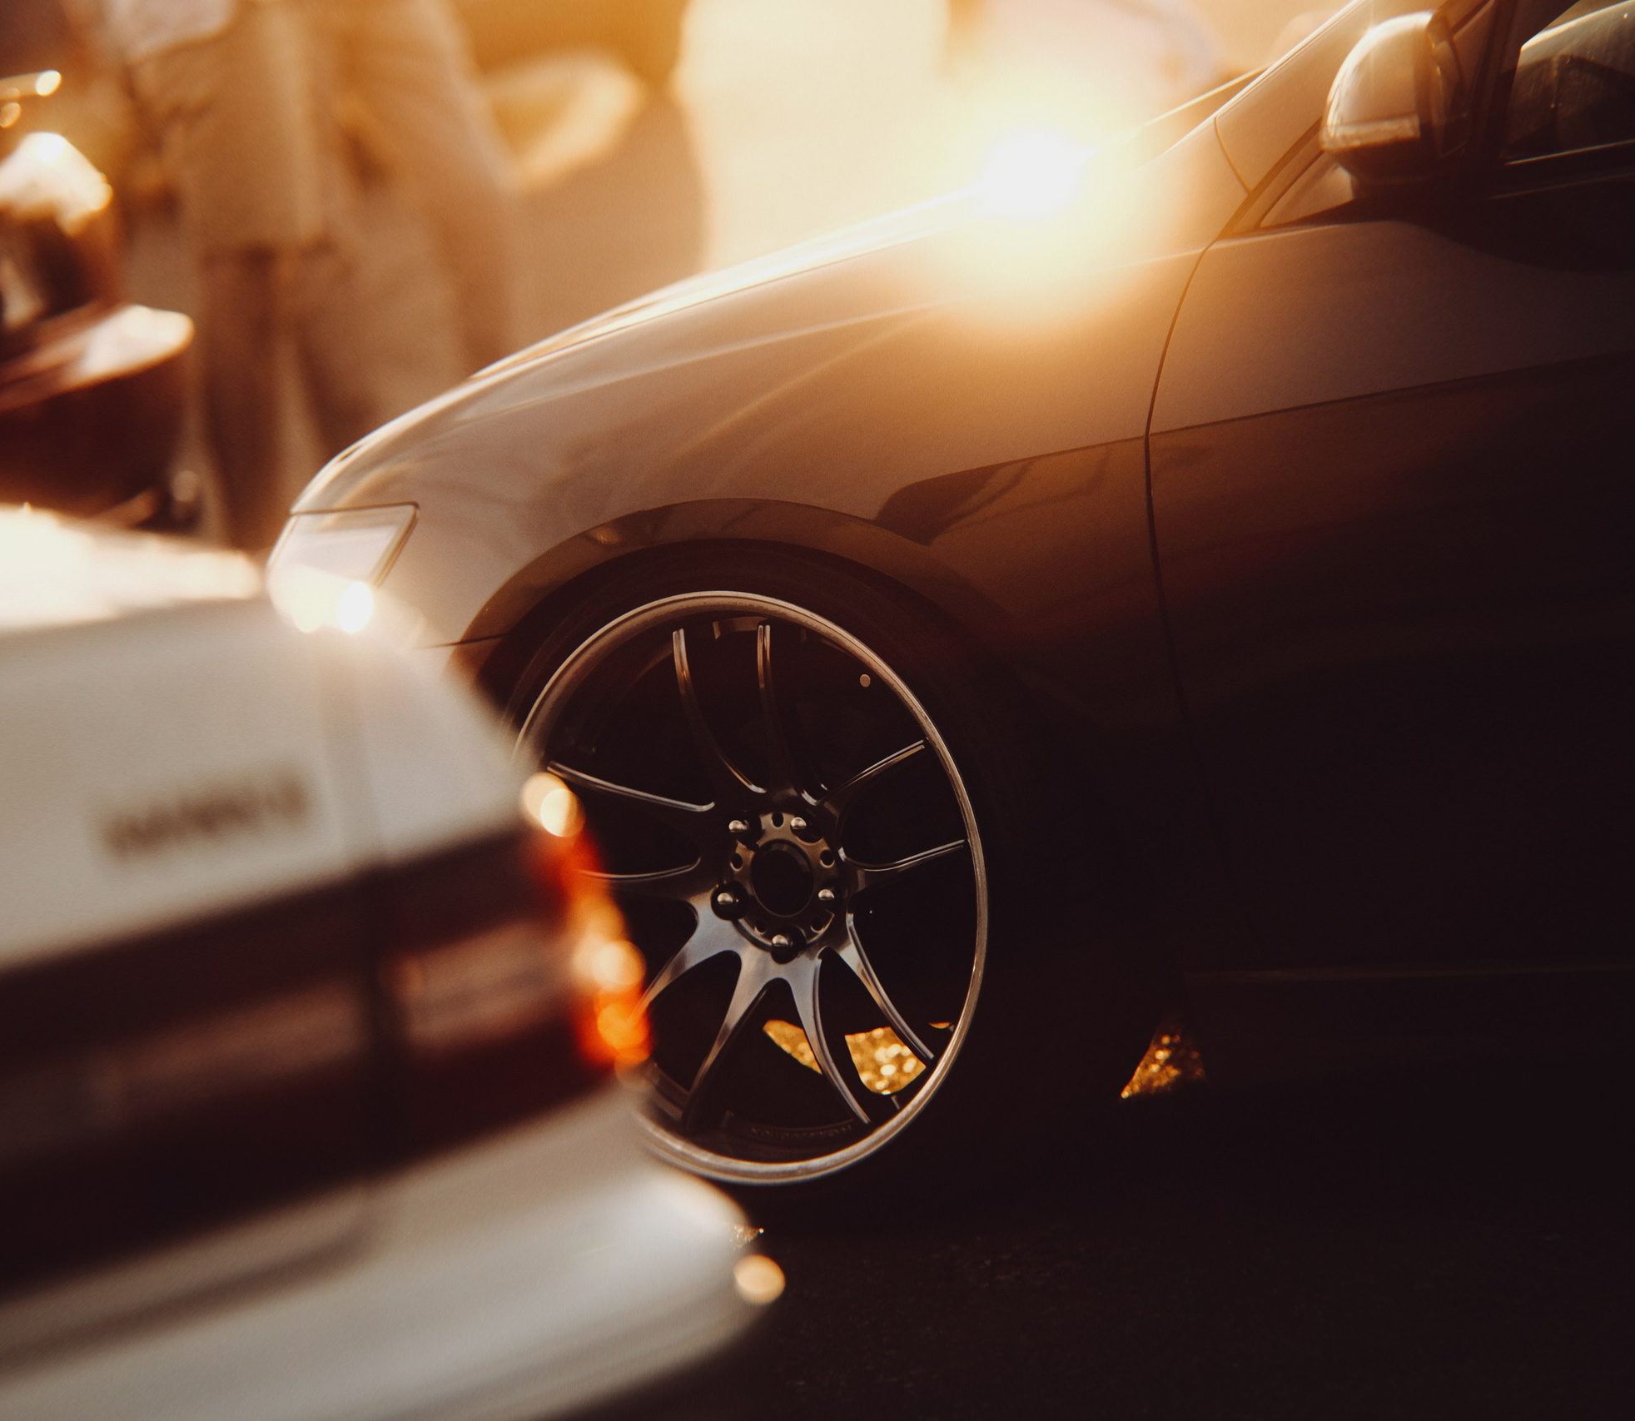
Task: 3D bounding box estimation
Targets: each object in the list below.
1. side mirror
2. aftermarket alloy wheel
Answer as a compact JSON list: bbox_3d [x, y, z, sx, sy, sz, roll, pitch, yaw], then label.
[{"bbox_3d":[0.462,-0.492,5.370,0.120,0.150,0.210,-3,7,15],"label":"side mirror"},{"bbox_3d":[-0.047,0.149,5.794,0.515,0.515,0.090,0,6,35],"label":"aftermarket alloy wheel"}]

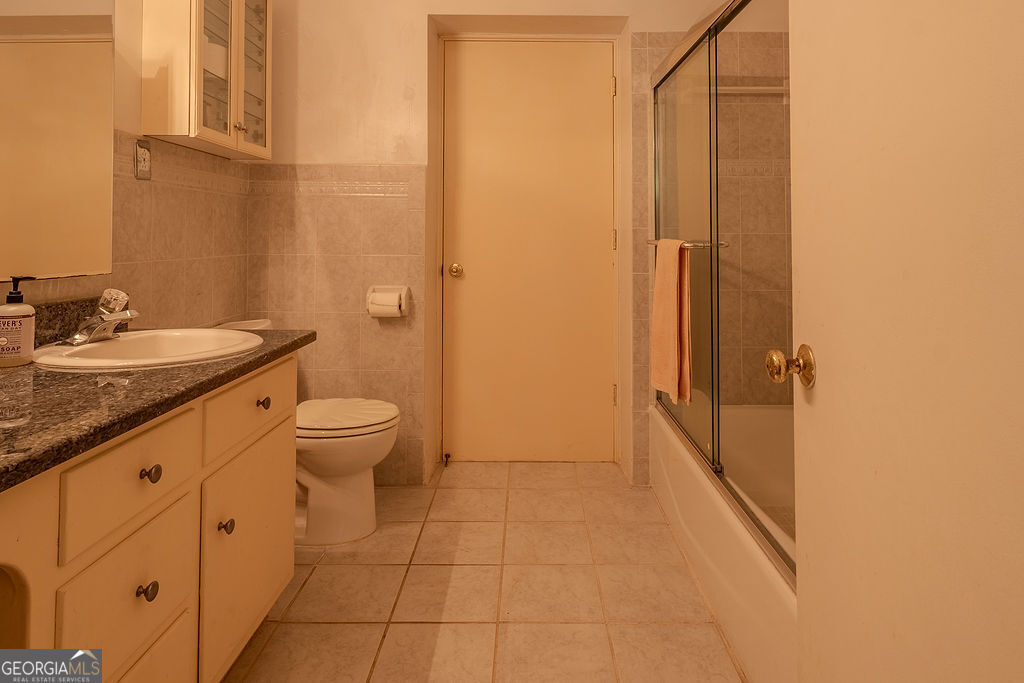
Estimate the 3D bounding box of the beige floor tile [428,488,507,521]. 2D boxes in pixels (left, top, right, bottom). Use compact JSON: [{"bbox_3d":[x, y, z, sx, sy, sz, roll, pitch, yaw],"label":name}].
[{"bbox_3d":[-0.178,0.680,2.356,0.313,0.012,0.296,-1,10,2],"label":"beige floor tile"}]

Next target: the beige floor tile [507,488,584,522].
[{"bbox_3d":[0.134,0.676,2.346,0.305,0.010,0.300,-1,9,2],"label":"beige floor tile"}]

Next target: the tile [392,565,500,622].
[{"bbox_3d":[-0.193,0.777,1.760,0.305,0.010,0.300,-1,9,2],"label":"tile"}]

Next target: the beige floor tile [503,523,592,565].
[{"bbox_3d":[0.128,0.729,2.055,0.313,0.012,0.296,-1,10,2],"label":"beige floor tile"}]

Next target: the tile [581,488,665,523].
[{"bbox_3d":[0.445,0.672,2.337,0.305,0.010,0.300,-1,9,2],"label":"tile"}]

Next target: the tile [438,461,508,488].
[{"bbox_3d":[-0.170,0.628,2.647,0.313,0.012,0.296,-1,10,2],"label":"tile"}]

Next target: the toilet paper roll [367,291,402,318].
[{"bbox_3d":[-0.538,-0.154,2.400,0.122,0.104,0.104,-1,9,2],"label":"toilet paper roll"}]

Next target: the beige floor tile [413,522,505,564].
[{"bbox_3d":[-0.185,0.733,2.064,0.313,0.012,0.296,-1,10,2],"label":"beige floor tile"}]

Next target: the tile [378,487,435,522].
[{"bbox_3d":[-0.491,0.684,2.365,0.313,0.012,0.296,-1,10,2],"label":"tile"}]

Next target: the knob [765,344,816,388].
[{"bbox_3d":[0.415,0.038,0.864,0.066,0.066,0.066,0,9,7],"label":"knob"}]

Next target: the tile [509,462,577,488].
[{"bbox_3d":[0.143,0.624,2.638,0.313,0.012,0.296,-1,10,2],"label":"tile"}]

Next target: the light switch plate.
[{"bbox_3d":[-1.159,-0.569,1.790,0.012,0.118,0.072,-1,9,2],"label":"light switch plate"}]

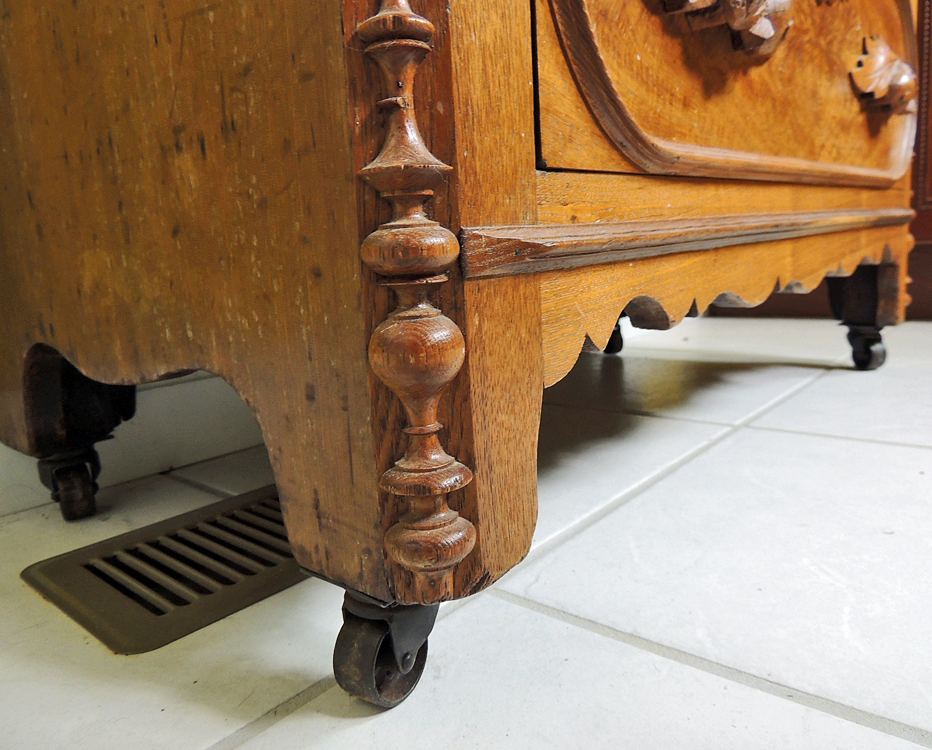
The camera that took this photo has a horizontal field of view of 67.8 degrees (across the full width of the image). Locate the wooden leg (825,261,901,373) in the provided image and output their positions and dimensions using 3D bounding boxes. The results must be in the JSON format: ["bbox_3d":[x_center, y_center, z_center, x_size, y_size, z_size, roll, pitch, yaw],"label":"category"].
[{"bbox_3d":[0.429,-0.064,0.746,0.068,0.115,0.060,4,13,42],"label":"wooden leg"}]

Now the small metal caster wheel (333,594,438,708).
[{"bbox_3d":[-0.028,0.097,0.258,0.025,0.042,0.042,2,12,32],"label":"small metal caster wheel"}]

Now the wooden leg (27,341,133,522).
[{"bbox_3d":[-0.258,0.039,0.450,0.084,0.126,0.062,4,13,42],"label":"wooden leg"}]

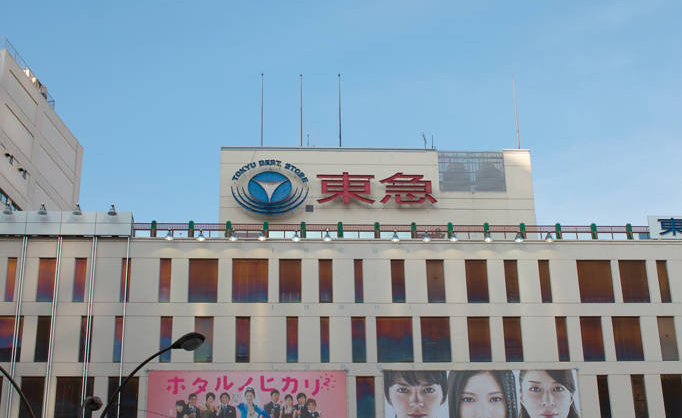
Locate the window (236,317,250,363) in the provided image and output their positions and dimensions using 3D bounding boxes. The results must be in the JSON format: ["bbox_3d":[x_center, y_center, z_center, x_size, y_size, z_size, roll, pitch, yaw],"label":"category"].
[{"bbox_3d":[-6.075,8.135,72.517,0.872,2.896,0.150,0,-21,-4],"label":"window"}]

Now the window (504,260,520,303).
[{"bbox_3d":[11.024,4.683,75.041,0.849,2.875,0.150,0,-21,-4],"label":"window"}]

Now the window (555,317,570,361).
[{"bbox_3d":[13.631,7.987,71.708,0.702,2.834,0.200,0,-20,-4],"label":"window"}]

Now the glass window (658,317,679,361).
[{"bbox_3d":[20.240,8.000,72.155,1.059,2.840,0.200,0,-20,-4],"label":"glass window"}]

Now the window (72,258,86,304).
[{"bbox_3d":[-15.942,4.356,71.243,0.693,2.835,0.150,0,-23,-3],"label":"window"}]

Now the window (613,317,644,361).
[{"bbox_3d":[18.385,8.300,74.537,1.804,2.923,0.200,0,-22,-4],"label":"window"}]

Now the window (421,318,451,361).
[{"bbox_3d":[5.808,7.938,71.191,1.815,2.833,0.200,0,-20,-4],"label":"window"}]

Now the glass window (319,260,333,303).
[{"bbox_3d":[-0.935,4.568,73.722,0.883,2.923,0.150,0,-24,-4],"label":"glass window"}]

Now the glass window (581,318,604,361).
[{"bbox_3d":[15.435,7.957,71.395,1.346,2.839,0.150,0,-23,-3],"label":"glass window"}]

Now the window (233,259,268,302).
[{"bbox_3d":[-5.730,4.575,73.902,2.254,2.875,0.150,0,-21,-4],"label":"window"}]

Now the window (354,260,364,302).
[{"bbox_3d":[1.187,4.675,75.359,0.536,2.944,0.150,0,-23,-4],"label":"window"}]

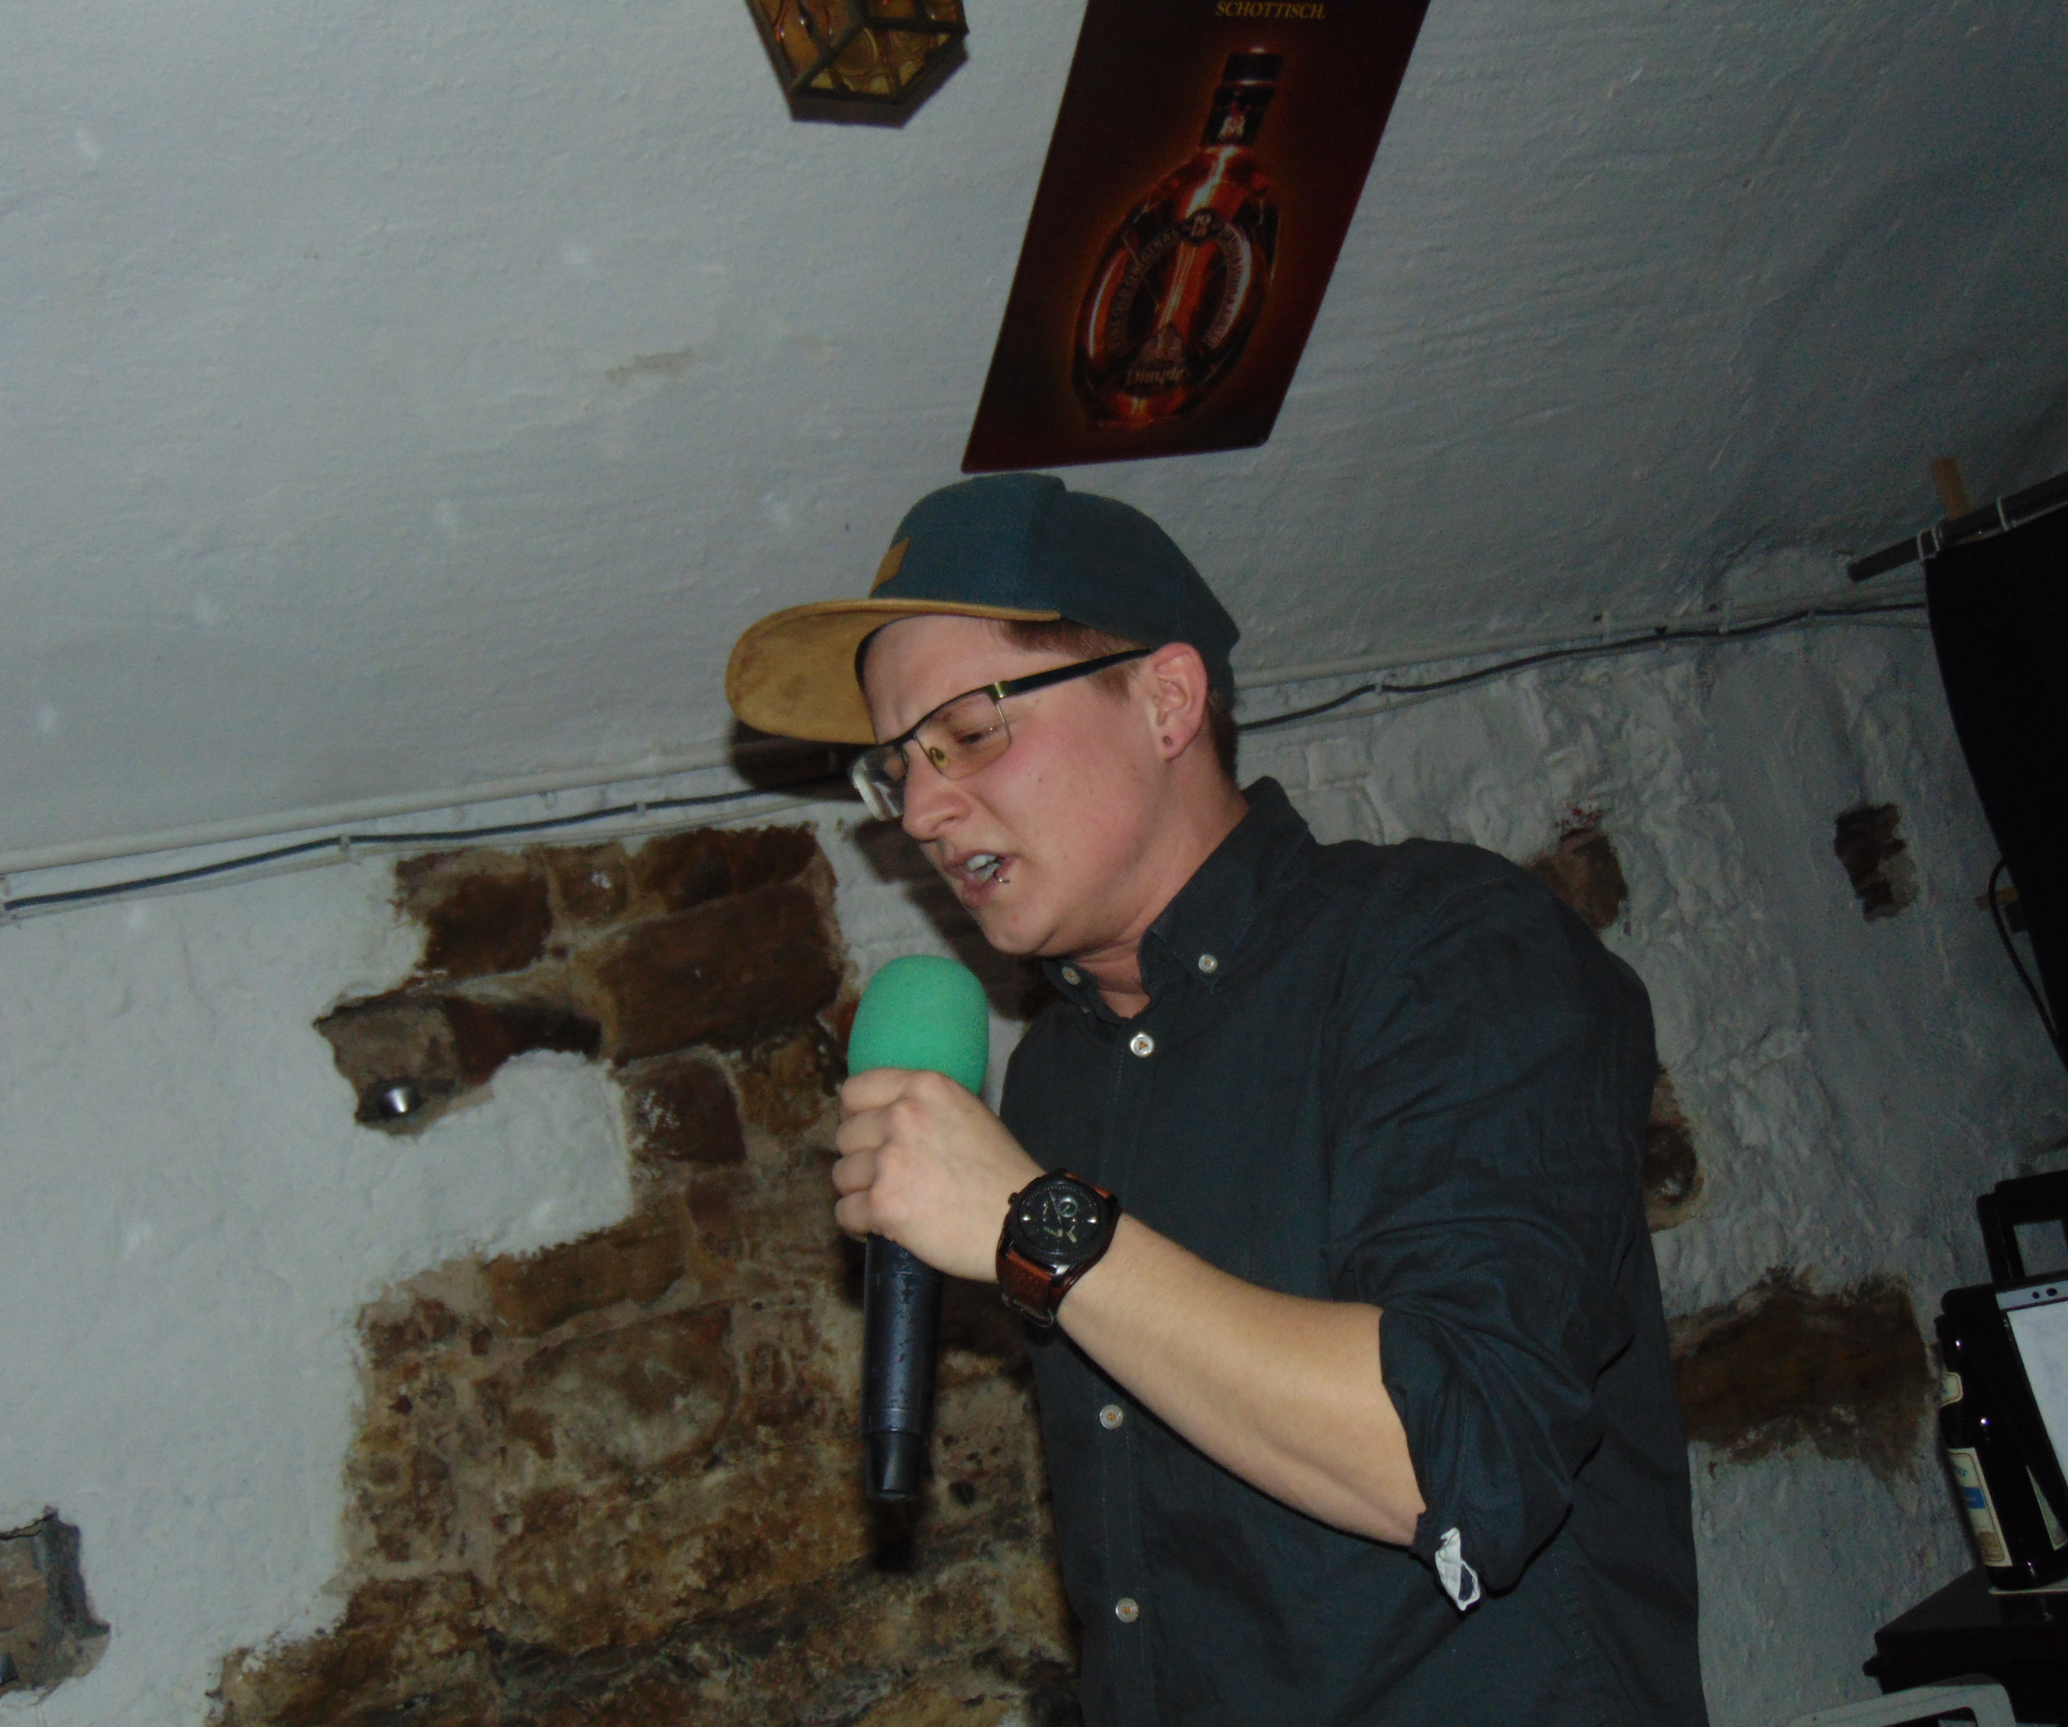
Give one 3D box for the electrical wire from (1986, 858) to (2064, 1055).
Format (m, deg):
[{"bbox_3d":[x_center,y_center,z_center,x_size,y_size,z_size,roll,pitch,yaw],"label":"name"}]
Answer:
[{"bbox_3d":[1.025,0.099,2.680,0.055,0.215,0.030,-11,-6,-33],"label":"electrical wire"}]

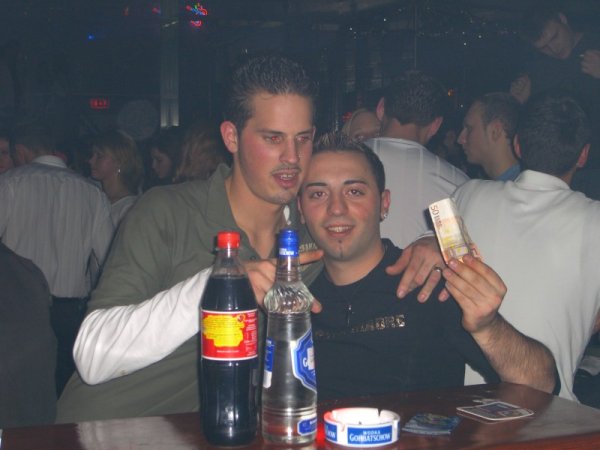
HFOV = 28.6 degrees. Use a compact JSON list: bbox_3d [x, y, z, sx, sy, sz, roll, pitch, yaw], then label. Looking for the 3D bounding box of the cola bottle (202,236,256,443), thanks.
[{"bbox_3d":[-0.099,0.159,1.665,0.083,0.303,0.083,0,2,0],"label":"cola bottle"}]

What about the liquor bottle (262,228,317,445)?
[{"bbox_3d":[-0.015,0.158,1.680,0.078,0.302,0.078,0,2,0],"label":"liquor bottle"}]

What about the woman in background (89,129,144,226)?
[{"bbox_3d":[-0.805,0.407,5.330,0.300,1.660,0.450,-1,2,-13],"label":"woman in background"}]

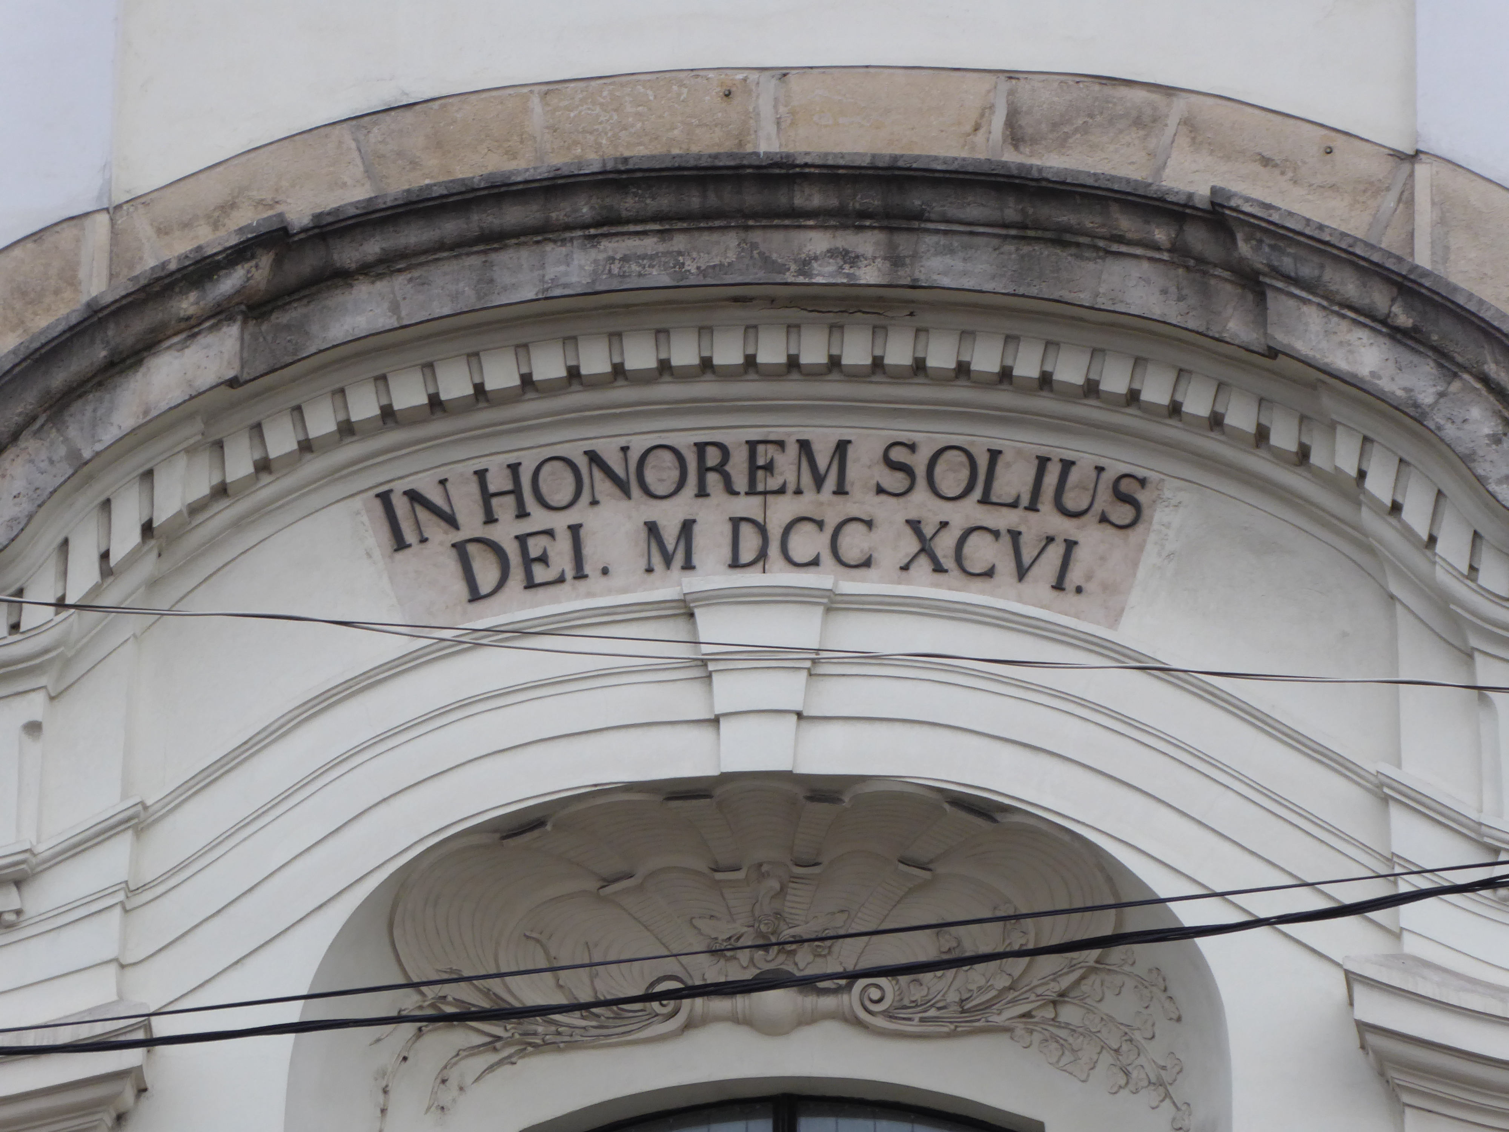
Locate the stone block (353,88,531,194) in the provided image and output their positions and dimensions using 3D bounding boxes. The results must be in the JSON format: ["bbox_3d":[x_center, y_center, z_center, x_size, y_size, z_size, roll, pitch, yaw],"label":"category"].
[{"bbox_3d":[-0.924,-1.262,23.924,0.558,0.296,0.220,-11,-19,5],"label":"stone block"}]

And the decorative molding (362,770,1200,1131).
[{"bbox_3d":[0.107,1.165,23.059,2.363,0.946,0.450,-1,-18,5],"label":"decorative molding"}]

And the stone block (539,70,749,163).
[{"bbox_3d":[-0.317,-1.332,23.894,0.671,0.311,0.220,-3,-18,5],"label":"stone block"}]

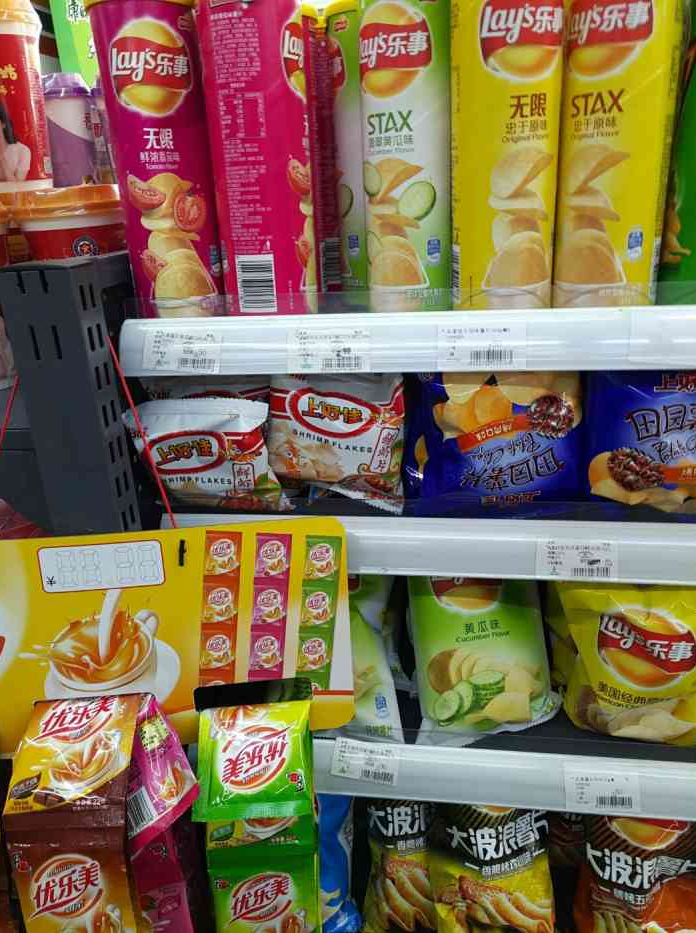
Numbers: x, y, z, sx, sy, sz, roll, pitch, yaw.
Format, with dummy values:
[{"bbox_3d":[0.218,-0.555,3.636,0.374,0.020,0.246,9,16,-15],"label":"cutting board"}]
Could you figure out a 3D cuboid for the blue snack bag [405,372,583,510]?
[{"bbox_3d":[0.108,-0.053,0.625,0.130,0.158,0.052,-2,-5,4],"label":"blue snack bag"}]

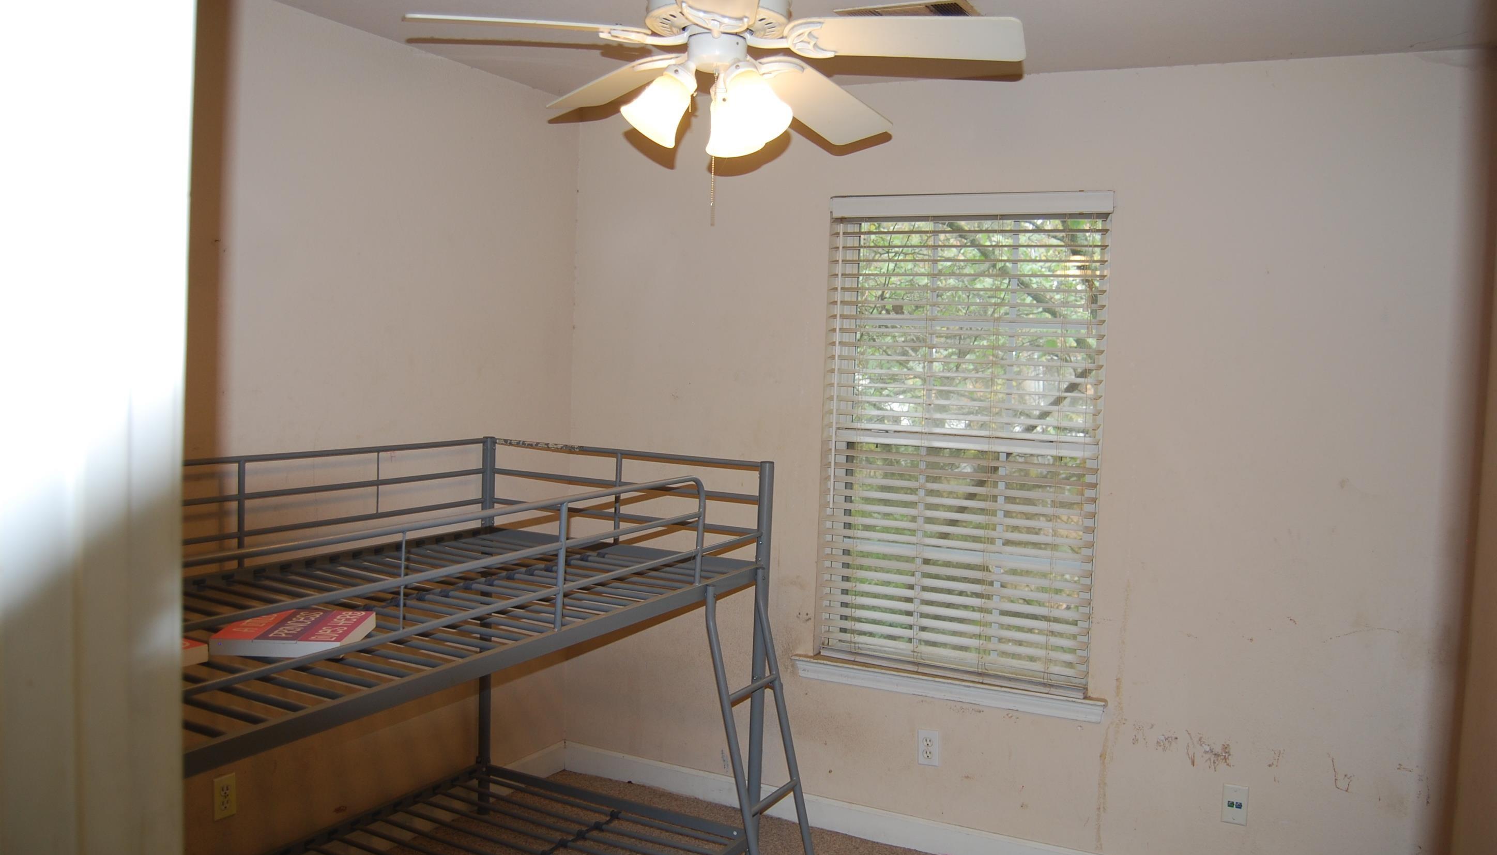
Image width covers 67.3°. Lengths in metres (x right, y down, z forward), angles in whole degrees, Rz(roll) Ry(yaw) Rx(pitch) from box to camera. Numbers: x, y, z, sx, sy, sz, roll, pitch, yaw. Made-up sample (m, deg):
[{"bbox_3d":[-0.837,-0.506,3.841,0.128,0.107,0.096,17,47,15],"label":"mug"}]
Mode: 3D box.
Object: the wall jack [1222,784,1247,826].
[{"bbox_3d":[1.387,1.076,3.206,0.071,0.115,0.012,4,5,25],"label":"wall jack"}]

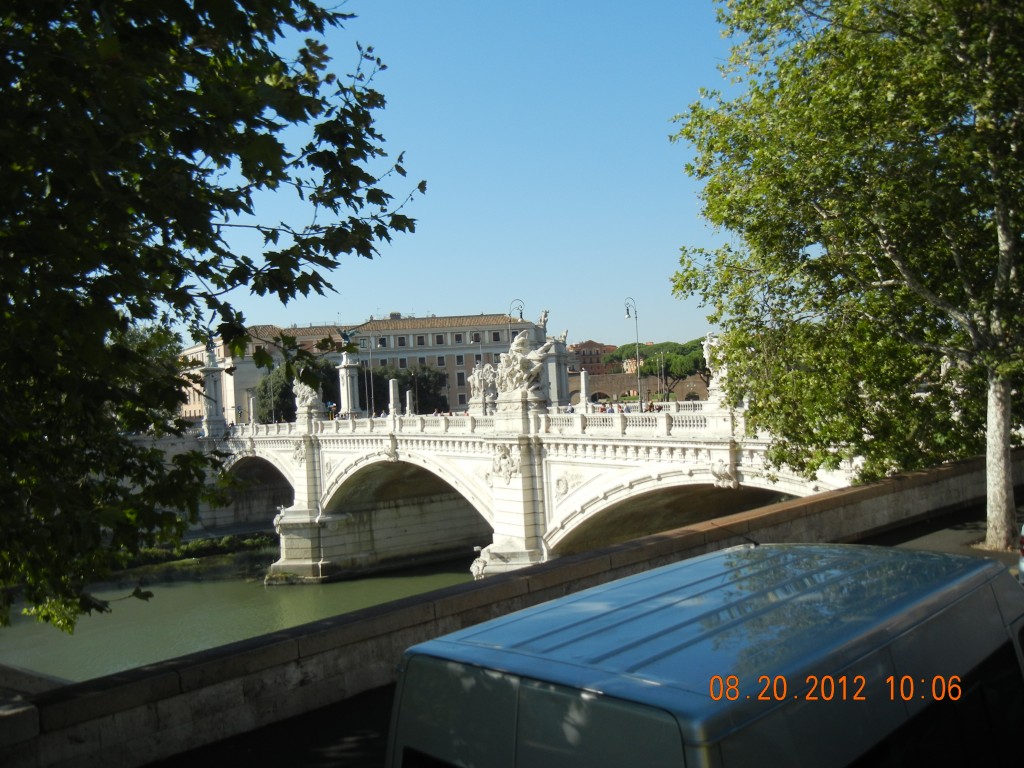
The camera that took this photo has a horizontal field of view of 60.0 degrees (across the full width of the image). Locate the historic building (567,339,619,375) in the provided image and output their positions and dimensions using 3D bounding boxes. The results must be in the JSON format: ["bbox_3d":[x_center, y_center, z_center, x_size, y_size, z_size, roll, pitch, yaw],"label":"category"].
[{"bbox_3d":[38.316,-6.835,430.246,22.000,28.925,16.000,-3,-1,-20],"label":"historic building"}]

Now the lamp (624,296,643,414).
[{"bbox_3d":[9.837,-2.029,71.836,1.500,10.037,0.400,-2,-1,-35],"label":"lamp"}]

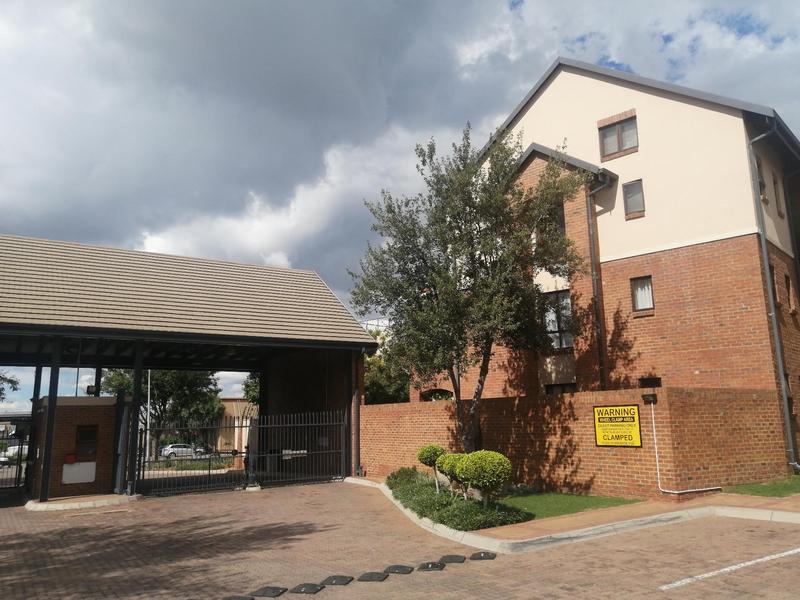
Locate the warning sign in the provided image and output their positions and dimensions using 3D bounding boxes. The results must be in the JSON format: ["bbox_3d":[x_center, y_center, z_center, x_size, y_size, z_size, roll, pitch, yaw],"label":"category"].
[{"bbox_3d":[4.644,2.703,13.390,0.040,0.909,1.165,6,-13,-32],"label":"warning sign"}]

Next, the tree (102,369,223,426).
[{"bbox_3d":[-17.323,7.234,45.515,9.200,9.500,8.800,-1,-11,0],"label":"tree"}]

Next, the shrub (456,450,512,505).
[{"bbox_3d":[1.646,3.484,12.154,1.100,1.074,1.100,-1,-11,0],"label":"shrub"}]

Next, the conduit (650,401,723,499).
[{"bbox_3d":[5.840,2.961,12.696,1.376,1.725,0.413,5,-12,-28],"label":"conduit"}]

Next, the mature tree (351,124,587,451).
[{"bbox_3d":[1.879,-0.082,17.120,6.000,10.190,5.600,-1,-11,0],"label":"mature tree"}]

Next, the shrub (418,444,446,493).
[{"bbox_3d":[0.762,3.949,14.410,0.650,1.170,0.650,-1,-11,0],"label":"shrub"}]

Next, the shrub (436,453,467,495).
[{"bbox_3d":[1.175,3.874,13.710,0.740,0.996,0.740,-1,-11,0],"label":"shrub"}]

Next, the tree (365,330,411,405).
[{"bbox_3d":[-0.555,4.339,27.682,4.000,6.208,4.000,-1,-11,0],"label":"tree"}]

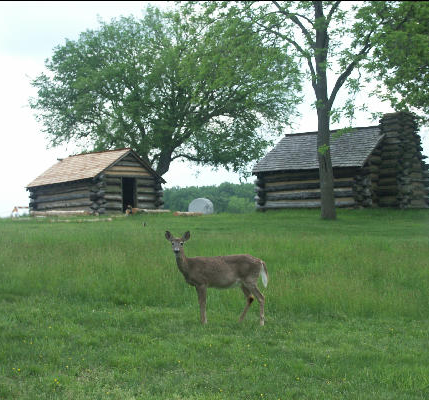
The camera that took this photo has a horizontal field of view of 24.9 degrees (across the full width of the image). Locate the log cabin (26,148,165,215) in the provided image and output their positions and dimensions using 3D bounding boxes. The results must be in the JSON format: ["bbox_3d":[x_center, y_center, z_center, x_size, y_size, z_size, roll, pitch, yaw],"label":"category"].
[{"bbox_3d":[-6.360,-0.947,53.092,5.500,3.400,5.300,-2,-1,42],"label":"log cabin"}]

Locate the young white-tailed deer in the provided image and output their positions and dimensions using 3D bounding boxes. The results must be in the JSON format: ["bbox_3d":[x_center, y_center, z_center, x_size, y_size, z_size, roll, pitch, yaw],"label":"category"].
[{"bbox_3d":[0.025,0.972,12.000,1.280,1.170,0.380,-1,-1,7],"label":"young white-tailed deer"}]

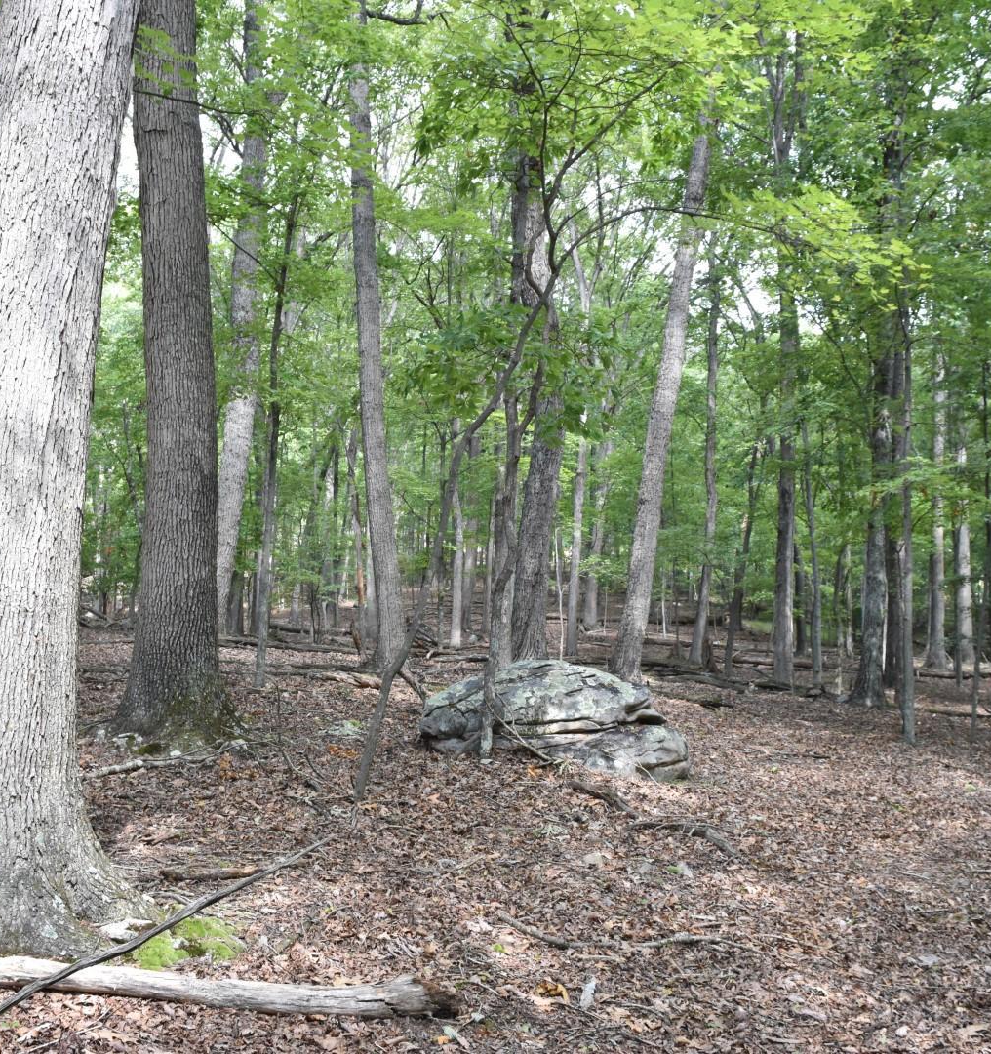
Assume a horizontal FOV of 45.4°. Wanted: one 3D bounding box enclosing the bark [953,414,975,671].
[{"bbox_3d":[9.575,0.305,24.219,0.375,5.260,0.375,-1,-3,22],"label":"bark"}]

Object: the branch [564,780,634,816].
[{"bbox_3d":[0.699,1.791,7.965,0.150,0.100,0.954,3,-2,-23],"label":"branch"}]

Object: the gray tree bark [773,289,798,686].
[{"bbox_3d":[4.226,-0.577,17.300,0.340,5.806,0.340,1,-3,0],"label":"gray tree bark"}]

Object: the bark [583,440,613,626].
[{"bbox_3d":[2.771,0.163,32.239,0.433,5.246,0.433,4,-3,5],"label":"bark"}]

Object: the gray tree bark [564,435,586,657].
[{"bbox_3d":[1.732,0.399,25.189,0.286,4.692,0.286,2,-3,4],"label":"gray tree bark"}]

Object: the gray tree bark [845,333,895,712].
[{"bbox_3d":[5.686,-0.143,17.748,0.456,5.574,0.456,3,-3,18],"label":"gray tree bark"}]

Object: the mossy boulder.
[{"bbox_3d":[0.492,1.523,9.550,2.050,0.950,1.300,0,-4,15],"label":"mossy boulder"}]

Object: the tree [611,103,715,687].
[{"bbox_3d":[2.693,-2.045,18.843,0.482,8.981,0.482,7,-3,7],"label":"tree"}]

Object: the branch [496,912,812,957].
[{"bbox_3d":[0.664,1.714,5.041,1.328,0.060,0.330,2,-2,8],"label":"branch"}]

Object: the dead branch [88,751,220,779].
[{"bbox_3d":[-2.414,1.667,8.409,0.180,0.110,1.176,1,-2,34],"label":"dead branch"}]

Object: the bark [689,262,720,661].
[{"bbox_3d":[4.046,-1.199,22.775,0.328,7.770,0.328,2,-3,10],"label":"bark"}]

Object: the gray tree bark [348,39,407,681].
[{"bbox_3d":[-1.980,-2.716,19.378,0.515,10.026,0.515,-3,-3,-5],"label":"gray tree bark"}]

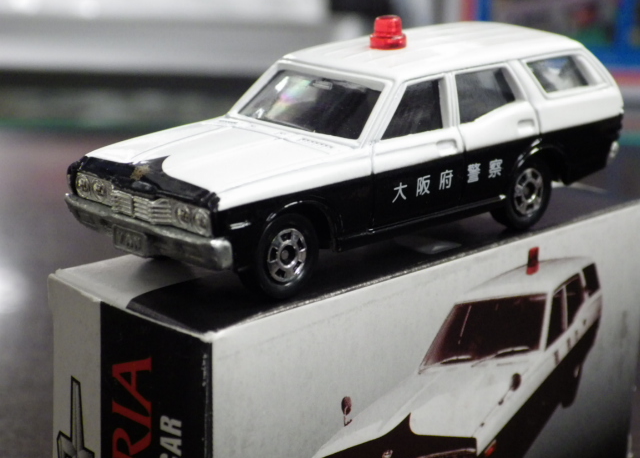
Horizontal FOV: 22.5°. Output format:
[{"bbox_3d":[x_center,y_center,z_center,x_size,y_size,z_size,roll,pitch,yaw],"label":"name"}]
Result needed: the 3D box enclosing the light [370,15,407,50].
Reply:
[{"bbox_3d":[0.009,-0.024,0.199,0.005,0.004,0.005,1,16,0],"label":"light"}]

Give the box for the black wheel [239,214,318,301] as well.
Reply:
[{"bbox_3d":[-0.004,0.003,0.177,0.009,0.009,0.003,-14,21,-42],"label":"black wheel"}]

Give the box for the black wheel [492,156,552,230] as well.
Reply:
[{"bbox_3d":[0.026,-0.005,0.205,0.009,0.009,0.003,-14,21,-42],"label":"black wheel"}]

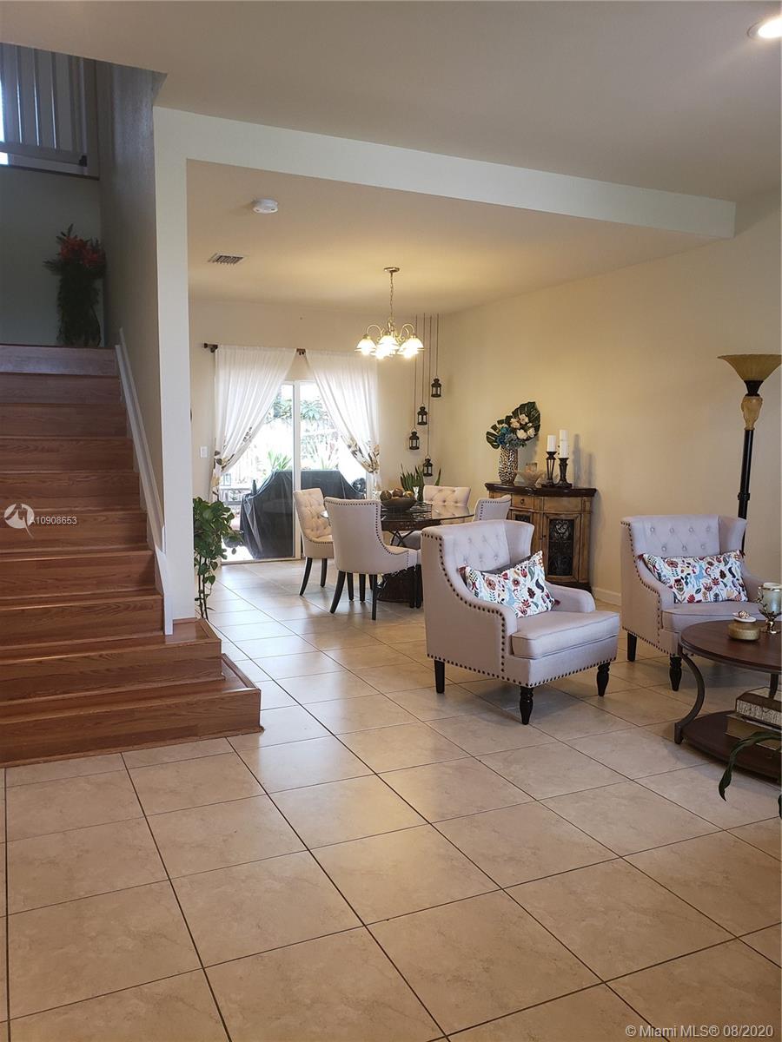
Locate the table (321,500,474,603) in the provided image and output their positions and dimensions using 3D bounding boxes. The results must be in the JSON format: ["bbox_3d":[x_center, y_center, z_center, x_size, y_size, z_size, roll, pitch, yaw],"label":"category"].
[{"bbox_3d":[0.039,0.293,6.952,1.340,0.760,1.340,0,6,0],"label":"table"}]

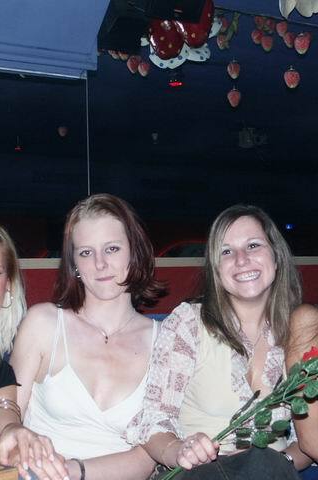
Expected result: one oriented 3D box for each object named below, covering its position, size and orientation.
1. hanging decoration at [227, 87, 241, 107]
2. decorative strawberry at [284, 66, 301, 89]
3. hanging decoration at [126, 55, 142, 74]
[{"bbox_3d":[0.260,-0.492,2.550,0.046,0.071,0.046,-2,-3,6],"label":"hanging decoration"},{"bbox_3d":[0.407,-0.494,2.250,0.050,0.067,0.050,-2,-3,11],"label":"decorative strawberry"},{"bbox_3d":[-0.081,-0.556,2.350,0.043,0.055,0.043,-1,-3,0],"label":"hanging decoration"}]

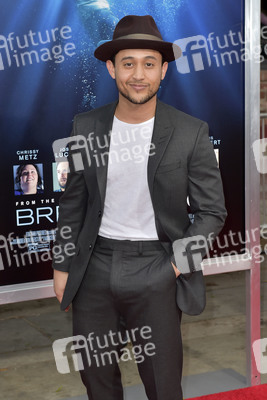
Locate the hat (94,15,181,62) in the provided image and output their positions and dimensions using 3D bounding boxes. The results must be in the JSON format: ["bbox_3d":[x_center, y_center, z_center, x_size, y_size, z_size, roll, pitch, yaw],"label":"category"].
[{"bbox_3d":[0.016,-0.512,2.450,0.277,0.135,0.305,-2,-4,0],"label":"hat"}]

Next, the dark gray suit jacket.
[{"bbox_3d":[0.021,0.011,2.540,0.535,0.690,0.310,0,11,11],"label":"dark gray suit jacket"}]

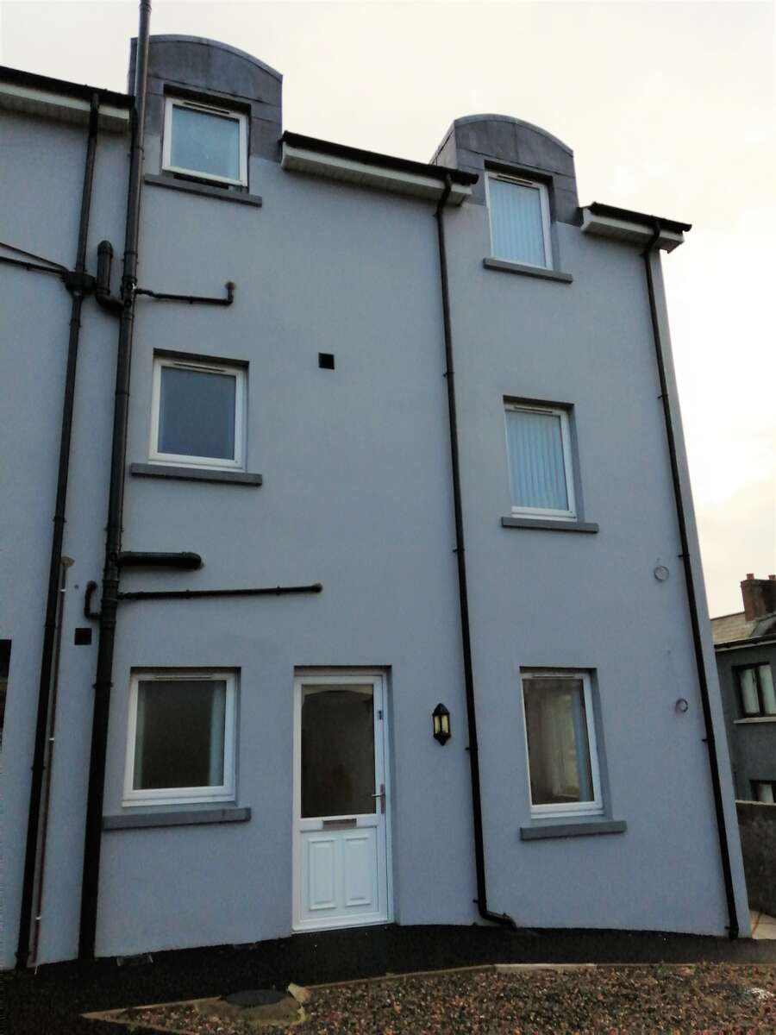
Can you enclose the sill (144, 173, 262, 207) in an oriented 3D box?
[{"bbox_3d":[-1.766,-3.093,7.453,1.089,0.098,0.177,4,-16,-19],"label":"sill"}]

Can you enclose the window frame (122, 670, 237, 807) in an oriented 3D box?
[{"bbox_3d":[-1.671,1.764,6.325,0.861,1.052,0.072,4,-16,-19],"label":"window frame"}]

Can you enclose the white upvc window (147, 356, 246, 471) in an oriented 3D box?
[{"bbox_3d":[-1.762,-0.934,7.234,0.857,1.046,0.081,4,-15,-20],"label":"white upvc window"}]

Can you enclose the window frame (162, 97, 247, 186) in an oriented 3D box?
[{"bbox_3d":[-1.818,-3.682,7.726,0.838,0.956,0.124,4,-16,-19],"label":"window frame"}]

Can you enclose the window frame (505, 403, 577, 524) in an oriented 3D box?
[{"bbox_3d":[1.598,-0.576,8.397,0.857,1.289,0.081,4,-15,-20],"label":"window frame"}]

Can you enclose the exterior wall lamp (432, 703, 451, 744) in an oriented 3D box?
[{"bbox_3d":[0.491,1.879,7.056,0.169,0.373,0.101,4,-15,-20],"label":"exterior wall lamp"}]

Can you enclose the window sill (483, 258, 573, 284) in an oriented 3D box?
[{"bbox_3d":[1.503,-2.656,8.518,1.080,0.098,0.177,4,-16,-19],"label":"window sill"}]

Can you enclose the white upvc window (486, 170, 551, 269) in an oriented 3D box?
[{"bbox_3d":[1.501,-3.445,9.119,0.871,1.188,0.081,4,-15,-20],"label":"white upvc window"}]

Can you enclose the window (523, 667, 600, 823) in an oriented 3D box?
[{"bbox_3d":[1.662,2.219,7.668,0.877,1.384,0.081,4,-15,-20],"label":"window"}]

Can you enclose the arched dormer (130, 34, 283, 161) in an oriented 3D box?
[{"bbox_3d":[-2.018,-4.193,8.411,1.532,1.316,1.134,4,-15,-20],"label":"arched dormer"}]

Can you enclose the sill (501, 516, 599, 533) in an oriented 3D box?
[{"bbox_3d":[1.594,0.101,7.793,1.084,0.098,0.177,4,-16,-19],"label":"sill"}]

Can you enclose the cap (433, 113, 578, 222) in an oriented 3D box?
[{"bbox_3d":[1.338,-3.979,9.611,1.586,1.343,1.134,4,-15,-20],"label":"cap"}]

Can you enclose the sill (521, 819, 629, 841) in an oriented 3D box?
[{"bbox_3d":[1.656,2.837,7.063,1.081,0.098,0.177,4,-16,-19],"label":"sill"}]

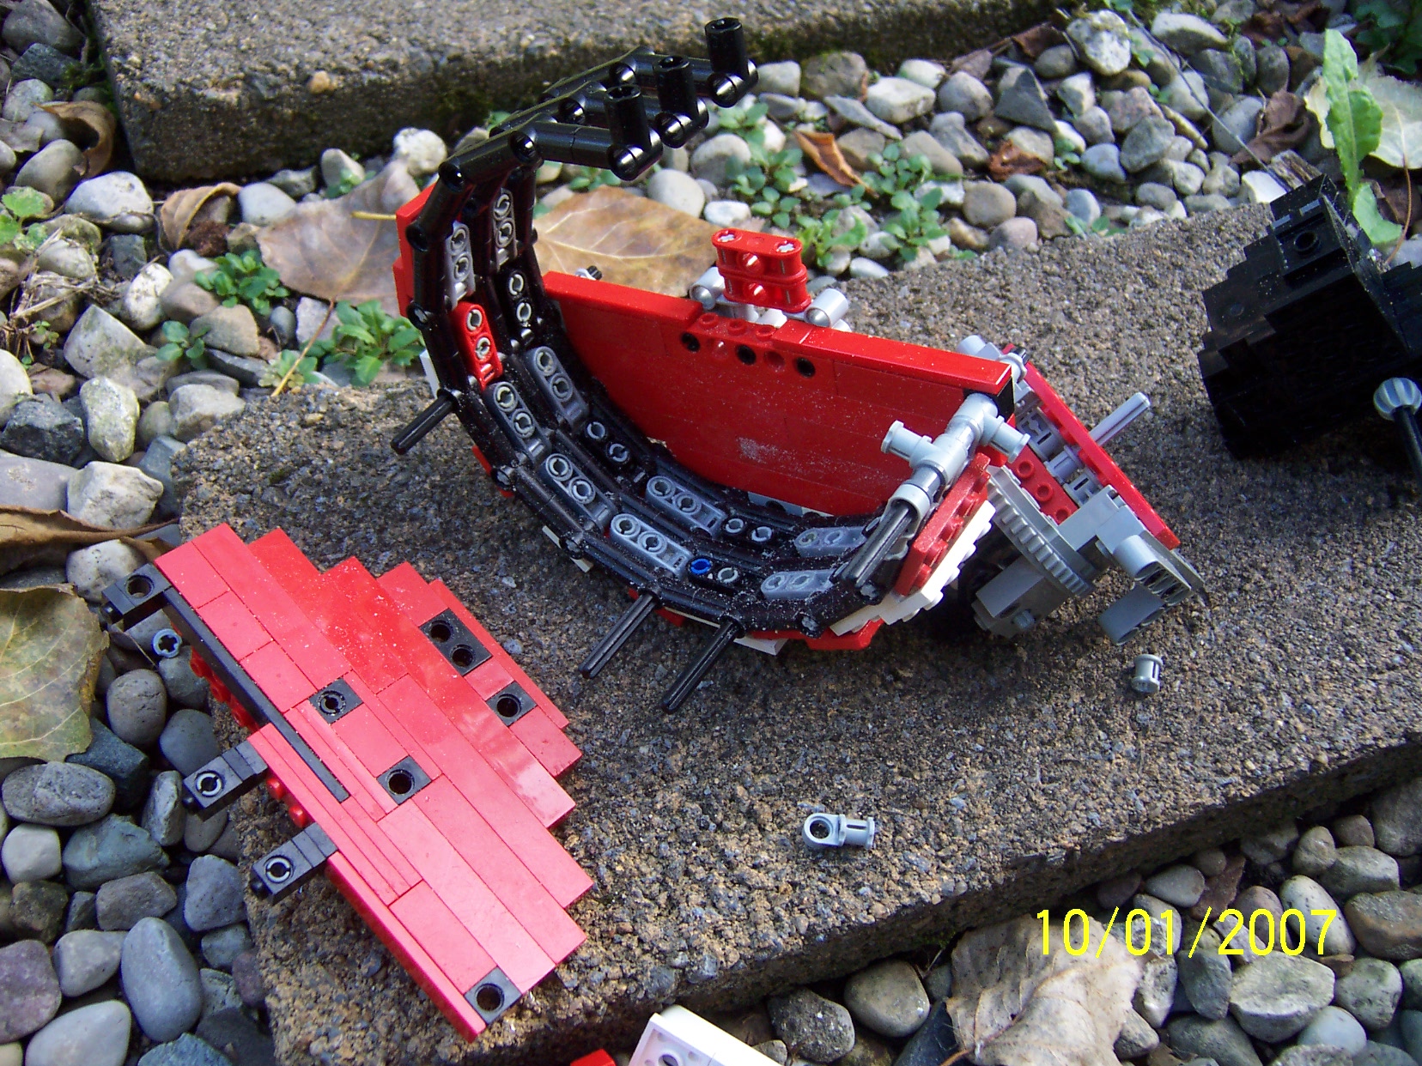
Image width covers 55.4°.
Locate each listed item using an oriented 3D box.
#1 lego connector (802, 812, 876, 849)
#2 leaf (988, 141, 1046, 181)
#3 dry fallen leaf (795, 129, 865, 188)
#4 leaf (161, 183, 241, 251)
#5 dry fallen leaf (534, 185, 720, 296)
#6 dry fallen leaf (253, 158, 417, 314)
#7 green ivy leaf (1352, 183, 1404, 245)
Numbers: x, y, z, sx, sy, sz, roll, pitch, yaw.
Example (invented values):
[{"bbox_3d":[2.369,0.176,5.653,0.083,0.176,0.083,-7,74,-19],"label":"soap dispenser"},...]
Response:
[{"bbox_3d":[0.029,0.068,0.308,0.016,0.007,0.007,5,53,1],"label":"lego connector"},{"bbox_3d":[0.109,-0.132,0.483,0.020,0.010,0.017,1,53,-1],"label":"leaf"},{"bbox_3d":[0.042,-0.133,0.481,0.014,0.010,0.034,-33,61,-24],"label":"dry fallen leaf"},{"bbox_3d":[-0.168,-0.104,0.446,0.027,0.016,0.025,1,53,-1],"label":"leaf"},{"bbox_3d":[-0.029,-0.094,0.444,0.063,0.012,0.058,1,53,-1],"label":"dry fallen leaf"},{"bbox_3d":[-0.119,-0.094,0.438,0.055,0.018,0.060,26,56,16],"label":"dry fallen leaf"},{"bbox_3d":[0.227,-0.108,0.463,0.018,0.014,0.021,1,53,-1],"label":"green ivy leaf"}]

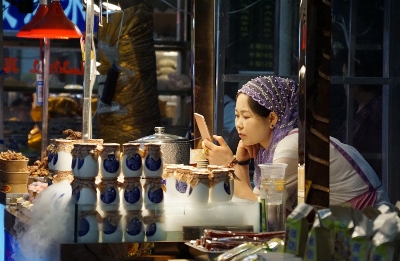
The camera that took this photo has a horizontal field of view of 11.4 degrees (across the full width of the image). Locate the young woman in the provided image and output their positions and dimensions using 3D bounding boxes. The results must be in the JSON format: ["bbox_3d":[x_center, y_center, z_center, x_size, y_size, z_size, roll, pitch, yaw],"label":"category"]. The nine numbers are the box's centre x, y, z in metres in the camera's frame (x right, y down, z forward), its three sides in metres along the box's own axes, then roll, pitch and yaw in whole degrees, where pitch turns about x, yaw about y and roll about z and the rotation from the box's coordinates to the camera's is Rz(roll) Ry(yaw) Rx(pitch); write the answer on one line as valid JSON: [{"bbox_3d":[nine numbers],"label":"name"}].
[{"bbox_3d":[0.360,0.438,6.919,0.660,1.250,0.460,-1,5,-16],"label":"young woman"}]

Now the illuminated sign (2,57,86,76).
[{"bbox_3d":[-0.665,-0.272,8.500,0.350,0.078,0.020,2,4,12],"label":"illuminated sign"}]

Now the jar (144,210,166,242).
[{"bbox_3d":[-0.140,0.302,6.350,0.070,0.104,0.070,0,5,0],"label":"jar"}]

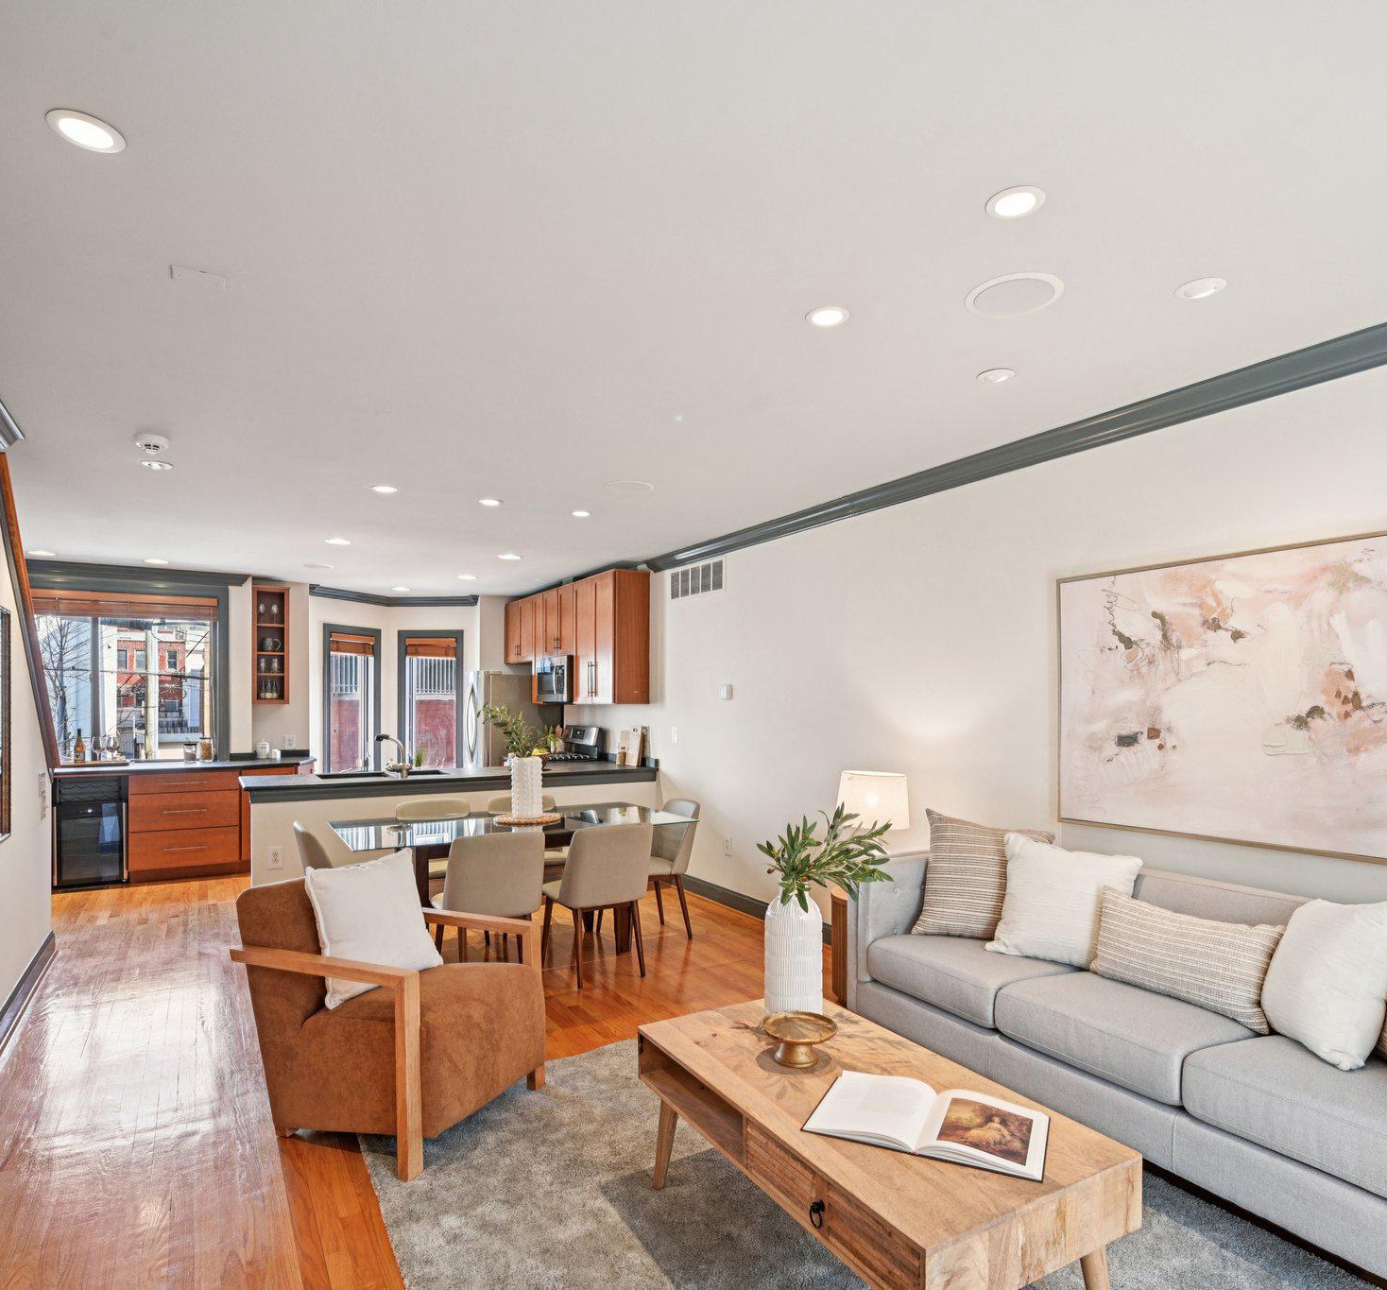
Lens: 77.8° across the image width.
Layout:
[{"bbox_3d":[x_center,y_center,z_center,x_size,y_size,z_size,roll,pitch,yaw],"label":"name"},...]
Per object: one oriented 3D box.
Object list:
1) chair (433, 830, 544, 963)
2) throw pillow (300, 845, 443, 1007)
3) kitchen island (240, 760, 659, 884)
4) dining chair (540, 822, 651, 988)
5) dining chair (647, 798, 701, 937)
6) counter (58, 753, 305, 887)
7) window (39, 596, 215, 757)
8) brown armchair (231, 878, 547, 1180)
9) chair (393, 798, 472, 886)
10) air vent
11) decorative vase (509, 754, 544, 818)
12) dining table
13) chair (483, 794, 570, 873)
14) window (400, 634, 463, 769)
[{"bbox_3d":[-1.047,1.309,4.291,0.480,0.810,0.560,2,-4,-31],"label":"chair"},{"bbox_3d":[-1.121,0.976,3.000,0.140,0.440,0.440,-25,-14,30],"label":"throw pillow"},{"bbox_3d":[-1.756,1.408,6.462,2.900,0.910,0.880,2,-4,-31],"label":"kitchen island"},{"bbox_3d":[-0.533,1.330,4.588,0.480,0.810,0.560,2,-4,-31],"label":"dining chair"},{"bbox_3d":[-0.300,1.374,5.237,0.560,0.820,0.480,2,-4,-31],"label":"dining chair"},{"bbox_3d":[-4.226,1.467,7.324,1.900,0.910,0.830,2,-4,-31],"label":"counter"},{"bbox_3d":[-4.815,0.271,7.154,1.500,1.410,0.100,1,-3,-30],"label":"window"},{"bbox_3d":[-1.061,1.244,3.052,0.820,0.770,0.730,-1,-4,24],"label":"brown armchair"},{"bbox_3d":[-1.520,1.352,5.210,0.480,0.800,0.530,1,-3,-29],"label":"chair"},{"bbox_3d":[0.007,-0.474,6.302,0.030,0.215,0.822,1,-3,-30],"label":"air vent"},{"bbox_3d":[-0.936,0.800,4.850,0.182,0.345,0.182,1,-3,-29],"label":"decorative vase"},{"bbox_3d":[-0.990,1.347,4.720,1.780,0.743,0.995,1,-3,-29],"label":"dining table"},{"bbox_3d":[-0.989,1.387,5.429,0.480,0.810,0.560,2,-4,-31],"label":"chair"},{"bbox_3d":[-3.020,0.657,9.870,0.760,1.620,0.130,-1,-3,10],"label":"window"}]

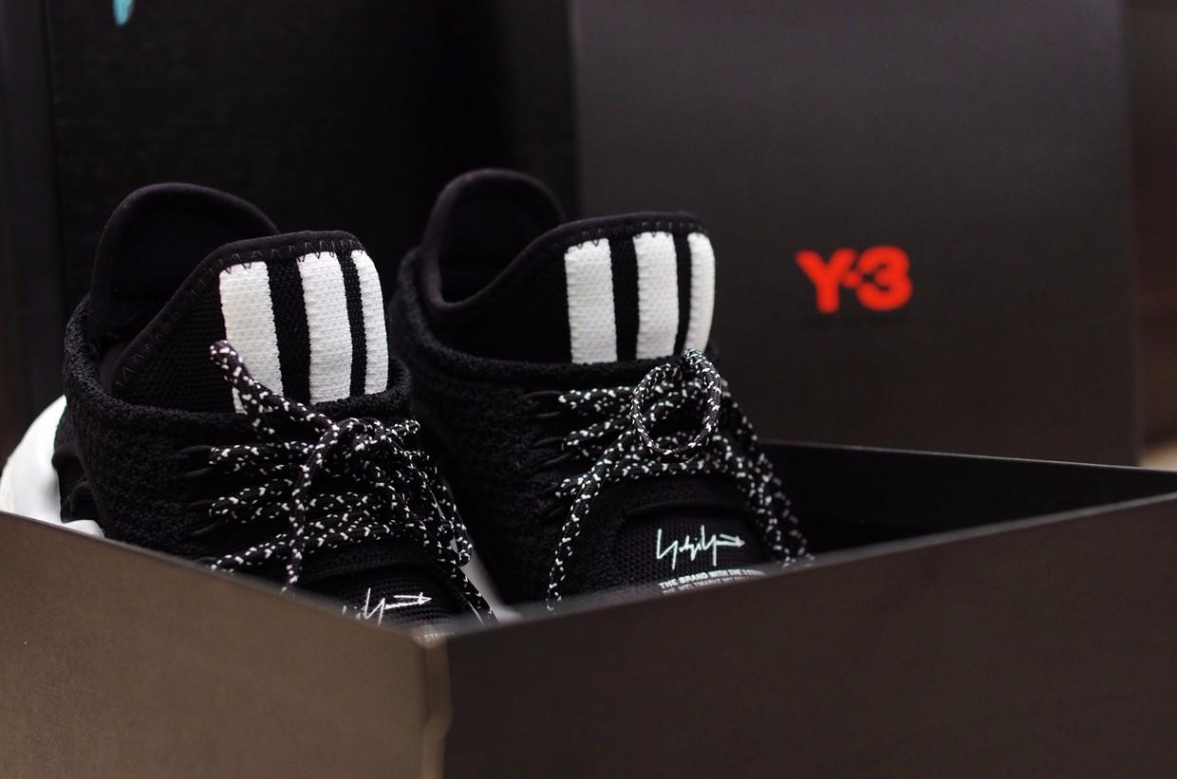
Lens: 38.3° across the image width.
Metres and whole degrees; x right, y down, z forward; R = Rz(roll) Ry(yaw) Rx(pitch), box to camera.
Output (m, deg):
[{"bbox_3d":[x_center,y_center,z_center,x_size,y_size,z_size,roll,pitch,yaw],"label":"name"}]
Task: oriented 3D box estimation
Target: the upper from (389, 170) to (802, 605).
[{"bbox_3d":[0.015,0.026,0.555,0.111,0.153,0.302,-3,20,-28],"label":"upper"}]

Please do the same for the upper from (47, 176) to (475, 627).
[{"bbox_3d":[-0.081,0.040,0.497,0.111,0.153,0.302,-5,21,-32],"label":"upper"}]

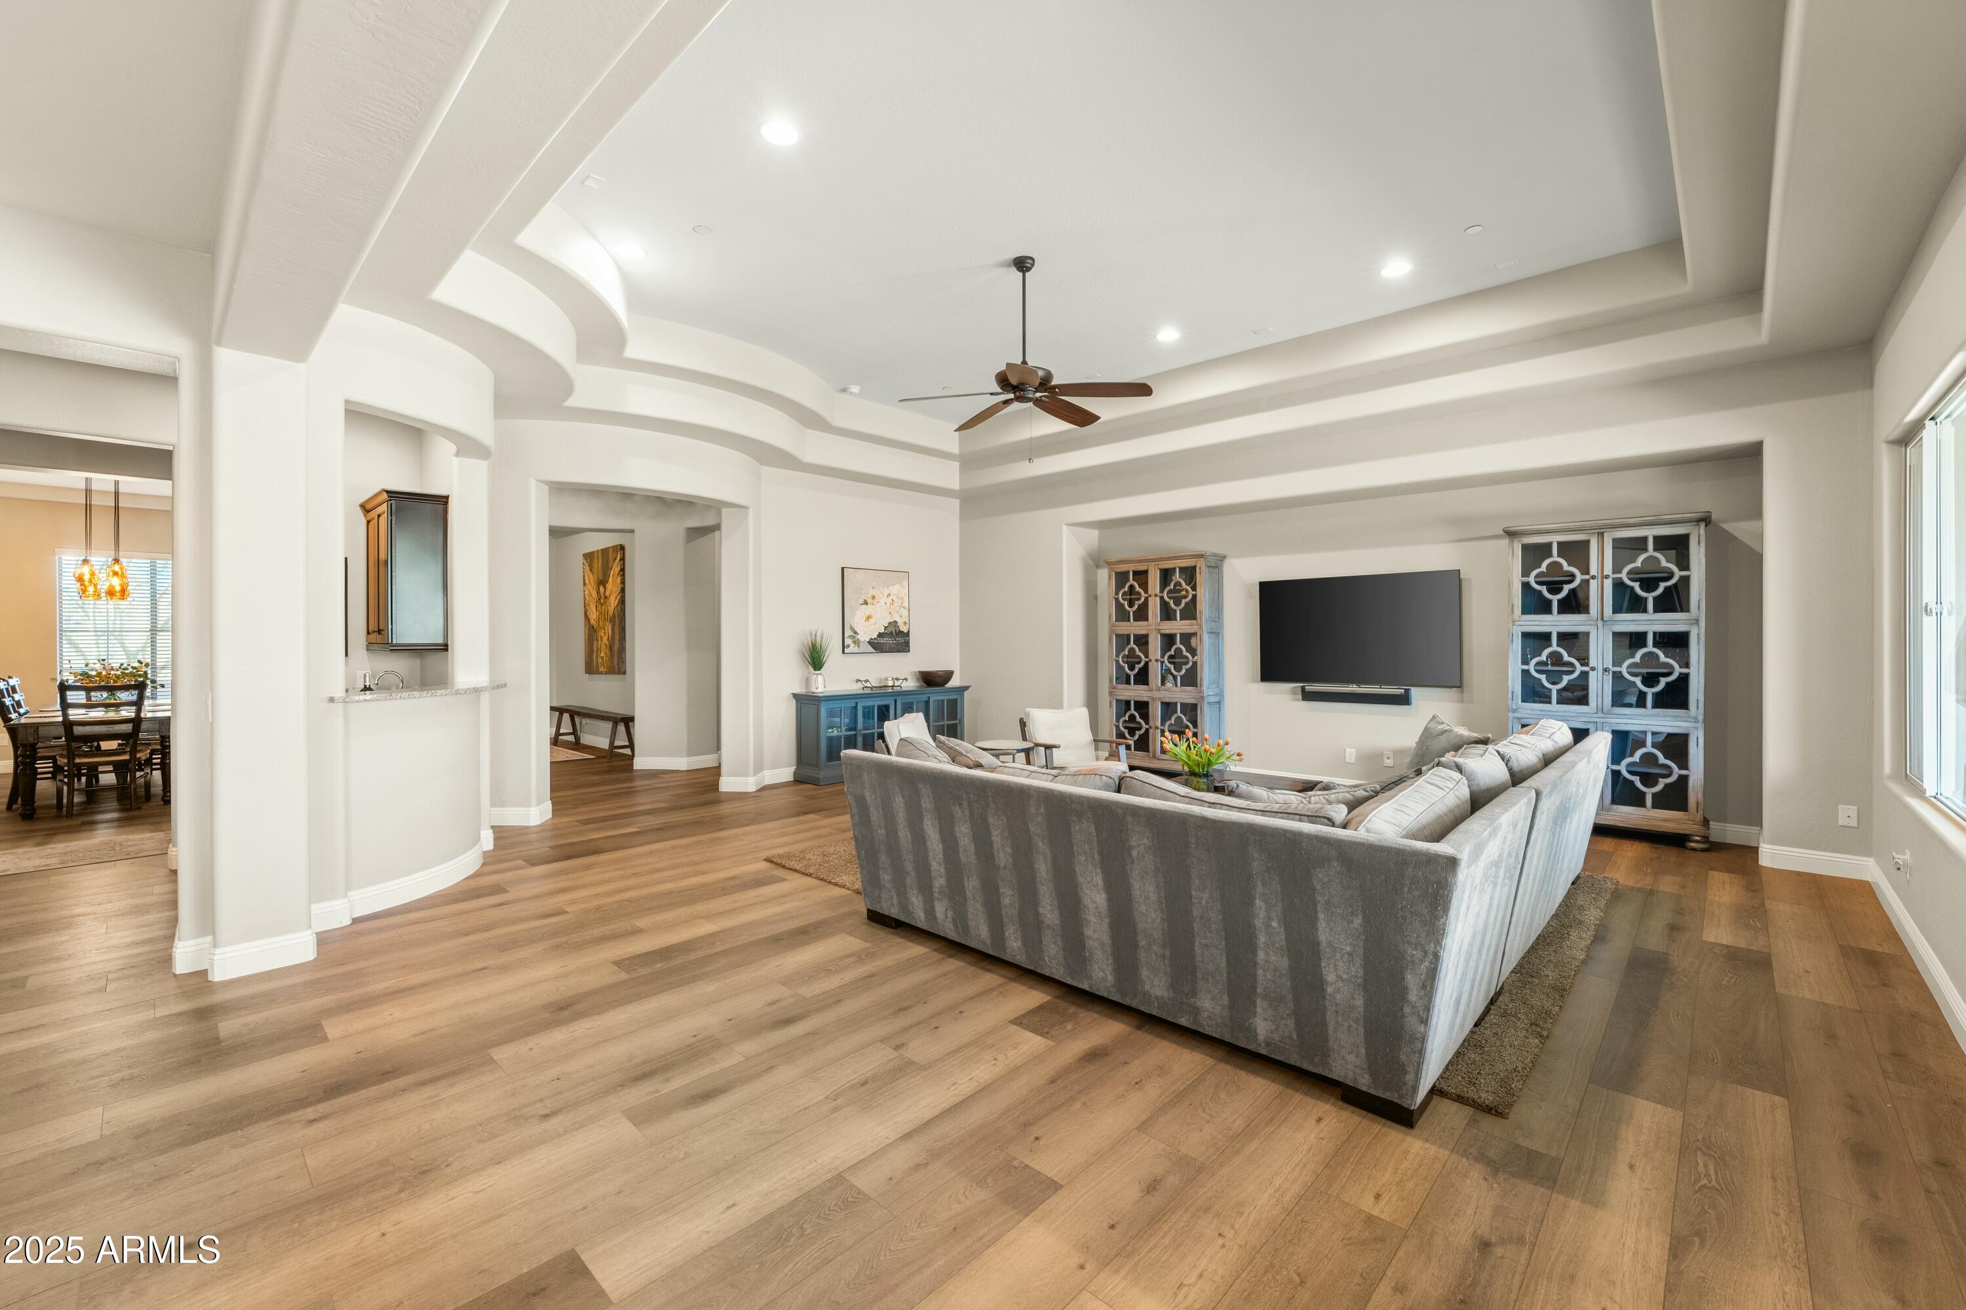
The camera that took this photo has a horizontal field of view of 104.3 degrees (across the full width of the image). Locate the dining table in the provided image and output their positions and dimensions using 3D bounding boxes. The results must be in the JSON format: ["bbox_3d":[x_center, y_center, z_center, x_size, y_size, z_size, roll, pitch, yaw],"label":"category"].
[{"bbox_3d":[-7.654,0.850,6.681,2.050,0.750,1.000,1,2,44],"label":"dining table"}]

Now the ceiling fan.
[{"bbox_3d":[0.247,-1.944,4.540,1.540,0.890,1.540,0,1,0],"label":"ceiling fan"}]

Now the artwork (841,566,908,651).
[{"bbox_3d":[-1.201,-0.491,8.728,0.040,0.950,0.935,0,0,45],"label":"artwork"}]

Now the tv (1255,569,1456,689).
[{"bbox_3d":[3.297,-0.213,6.802,1.680,0.960,0.070,0,0,43],"label":"tv"}]

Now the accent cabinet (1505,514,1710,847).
[{"bbox_3d":[4.310,0.183,5.333,1.090,2.150,0.410,1,2,44],"label":"accent cabinet"}]

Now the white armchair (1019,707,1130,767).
[{"bbox_3d":[0.740,0.841,5.949,0.680,0.800,0.760,-1,2,-41],"label":"white armchair"}]

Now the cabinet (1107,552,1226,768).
[{"bbox_3d":[1.820,0.129,7.699,1.110,2.150,0.410,1,2,44],"label":"cabinet"}]

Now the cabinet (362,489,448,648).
[{"bbox_3d":[-4.037,-0.560,5.324,0.840,1.050,0.370,1,2,44],"label":"cabinet"}]

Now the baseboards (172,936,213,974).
[{"bbox_3d":[-3.371,1.280,3.257,0.050,0.138,0.120,0,0,45],"label":"baseboards"}]

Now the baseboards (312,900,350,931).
[{"bbox_3d":[-3.203,1.278,3.755,0.045,0.135,0.170,0,0,45],"label":"baseboards"}]

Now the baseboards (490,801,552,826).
[{"bbox_3d":[-3.665,1.266,6.112,0.335,0.138,0.300,0,0,1],"label":"baseboards"}]

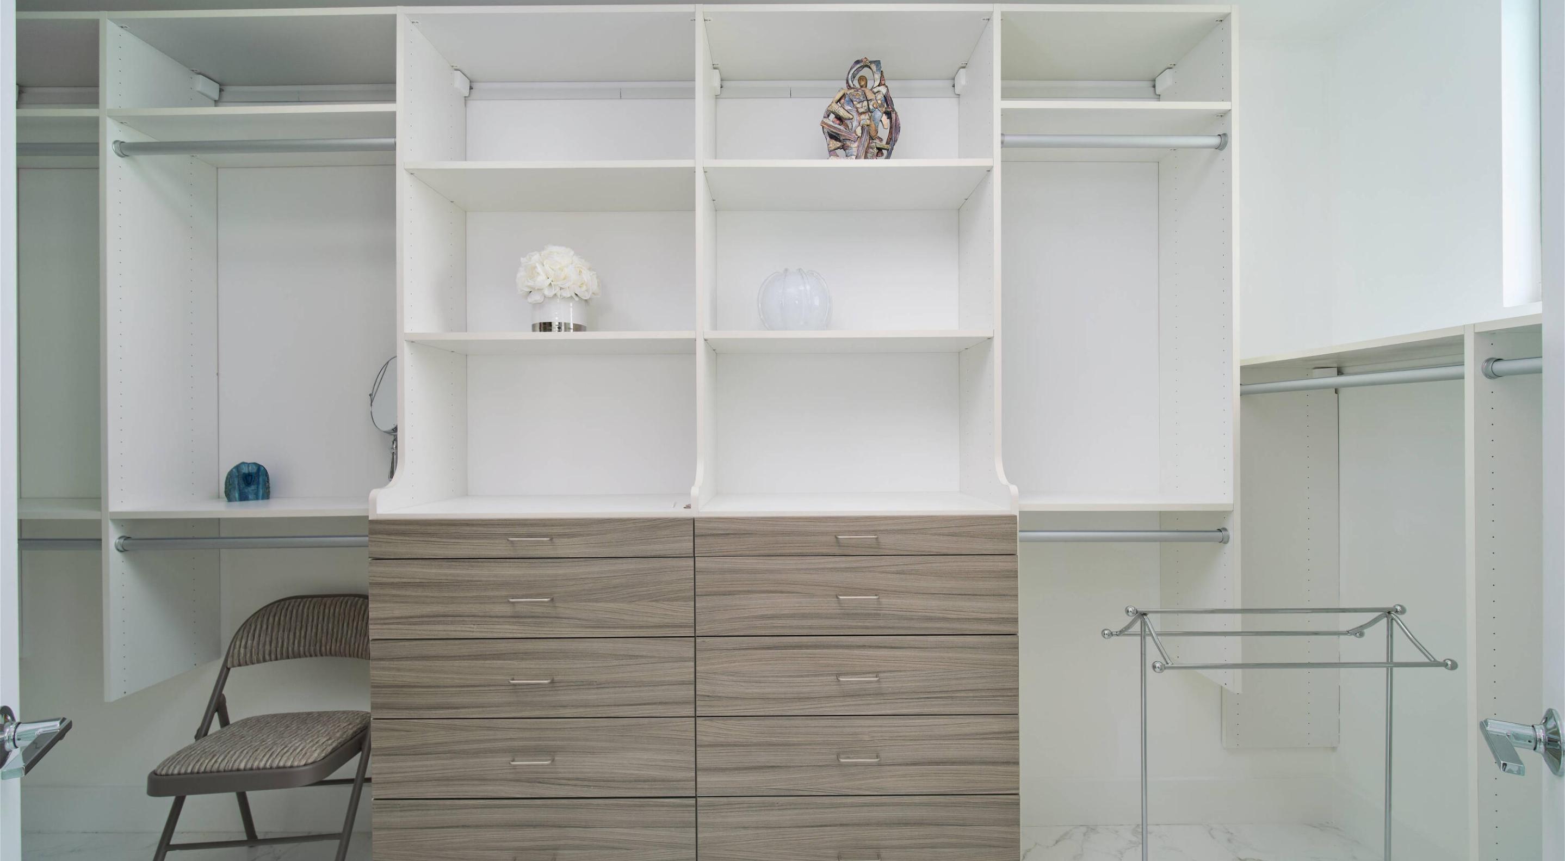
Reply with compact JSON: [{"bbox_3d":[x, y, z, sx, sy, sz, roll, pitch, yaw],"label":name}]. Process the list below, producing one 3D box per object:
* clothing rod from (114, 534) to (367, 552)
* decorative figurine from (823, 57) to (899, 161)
[{"bbox_3d":[-1.381,0.302,1.697,0.755,0.037,0.037,0,0,0],"label":"clothing rod"},{"bbox_3d":[0.217,-0.884,1.800,0.219,0.347,0.100,0,0,0],"label":"decorative figurine"}]

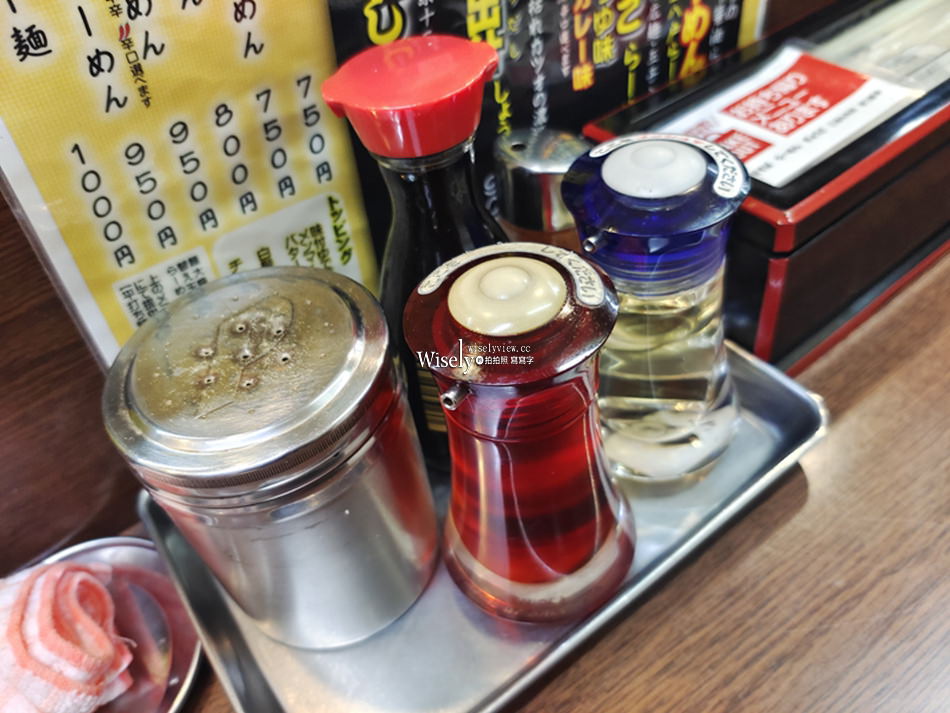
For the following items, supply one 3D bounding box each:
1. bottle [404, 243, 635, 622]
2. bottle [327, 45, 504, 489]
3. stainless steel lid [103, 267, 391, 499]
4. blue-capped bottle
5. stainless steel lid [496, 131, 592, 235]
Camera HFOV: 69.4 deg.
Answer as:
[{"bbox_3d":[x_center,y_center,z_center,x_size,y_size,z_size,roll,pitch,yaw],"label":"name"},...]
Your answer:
[{"bbox_3d":[0.014,0.022,0.193,0.064,0.110,0.064,-5,46,5],"label":"bottle"},{"bbox_3d":[-0.006,-0.025,0.221,0.065,0.136,0.065,-10,45,0],"label":"bottle"},{"bbox_3d":[-0.052,0.004,0.164,0.067,0.013,0.067,-5,46,5],"label":"stainless steel lid"},{"bbox_3d":[0.055,-0.017,0.216,0.065,0.110,0.065,-5,46,5],"label":"blue-capped bottle"},{"bbox_3d":[0.025,-0.066,0.253,0.035,0.024,0.035,-5,46,5],"label":"stainless steel lid"}]

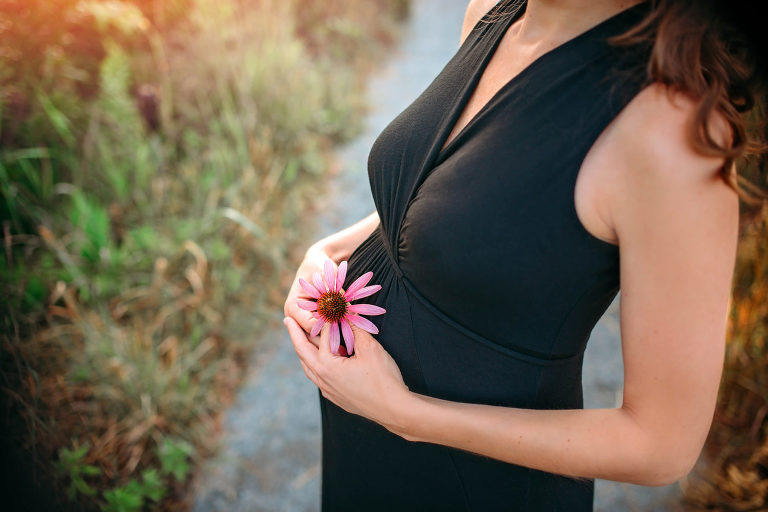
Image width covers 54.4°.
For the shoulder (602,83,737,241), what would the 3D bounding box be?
[{"bbox_3d":[0.251,-0.083,0.660,0.110,0.140,0.105,-9,27,-18],"label":"shoulder"}]

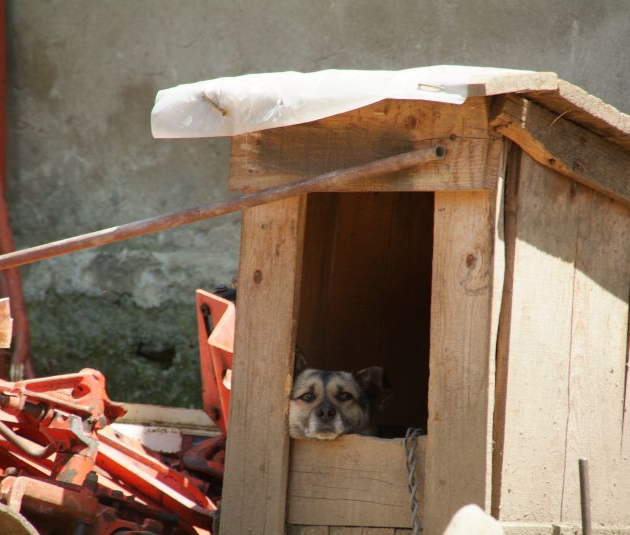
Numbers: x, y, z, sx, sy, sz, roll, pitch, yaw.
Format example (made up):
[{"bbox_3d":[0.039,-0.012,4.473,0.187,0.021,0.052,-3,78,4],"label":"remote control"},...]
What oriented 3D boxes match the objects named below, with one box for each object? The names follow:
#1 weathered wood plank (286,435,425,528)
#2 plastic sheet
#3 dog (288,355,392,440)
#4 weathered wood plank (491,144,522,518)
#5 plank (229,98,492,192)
[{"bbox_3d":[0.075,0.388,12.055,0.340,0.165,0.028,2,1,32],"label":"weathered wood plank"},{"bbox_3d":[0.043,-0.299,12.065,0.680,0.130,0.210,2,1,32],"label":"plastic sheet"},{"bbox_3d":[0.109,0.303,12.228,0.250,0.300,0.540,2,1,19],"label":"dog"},{"bbox_3d":[0.342,0.114,11.913,0.030,0.675,0.035,2,1,32],"label":"weathered wood plank"},{"bbox_3d":[0.084,-0.222,12.016,0.560,0.170,0.028,2,1,32],"label":"plank"}]

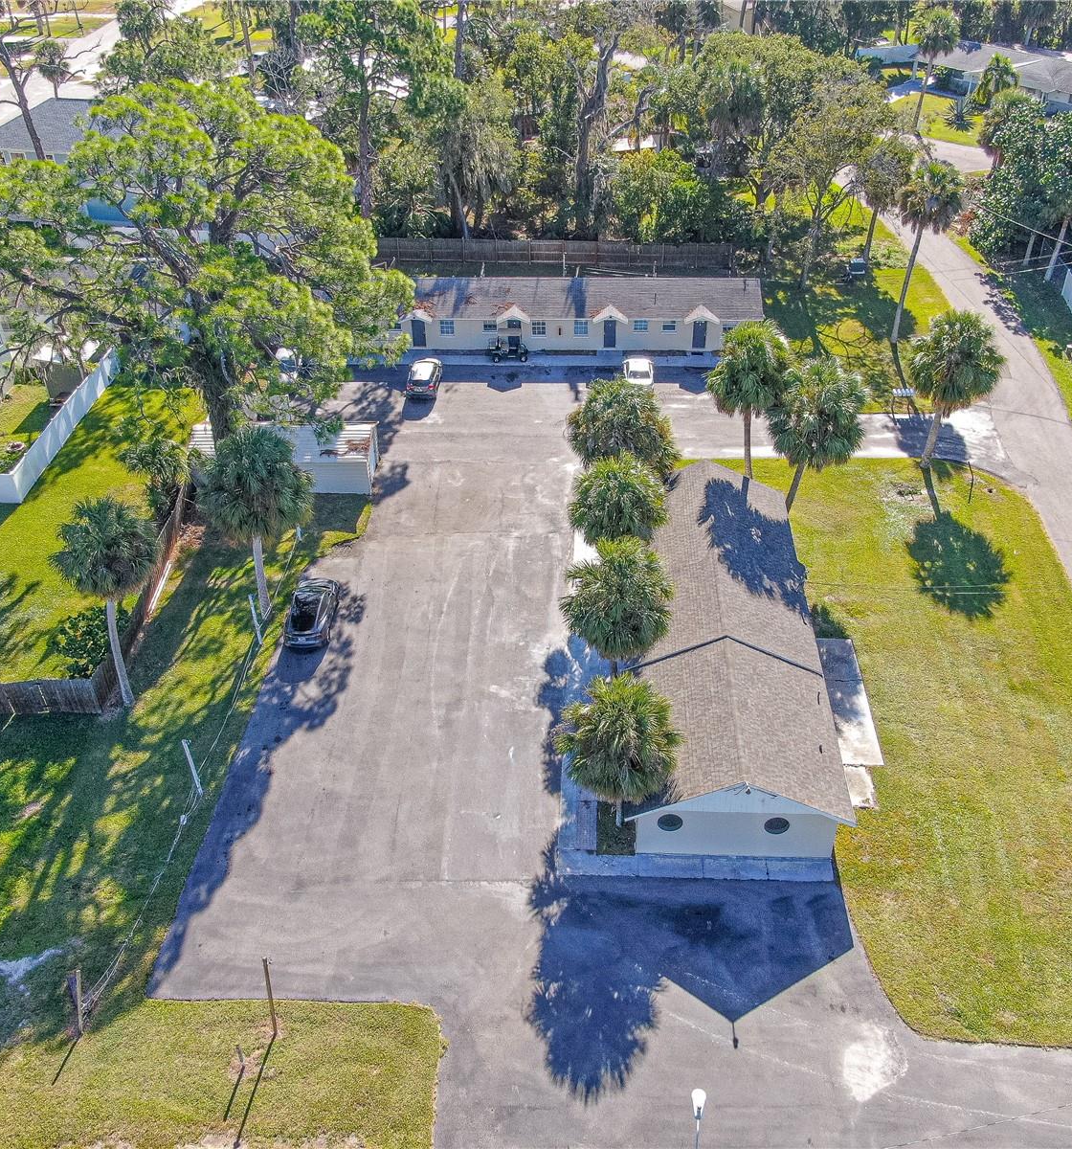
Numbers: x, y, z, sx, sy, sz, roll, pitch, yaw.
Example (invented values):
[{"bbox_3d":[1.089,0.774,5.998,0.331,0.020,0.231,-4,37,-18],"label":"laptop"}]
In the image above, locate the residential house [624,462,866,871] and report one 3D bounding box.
[{"bbox_3d":[7.798,2.428,49.201,8.100,4.380,21.300,1,37,3],"label":"residential house"}]

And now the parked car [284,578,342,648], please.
[{"bbox_3d":[-10.183,1.541,52.828,1.920,1.500,4.720,-2,36,0],"label":"parked car"}]

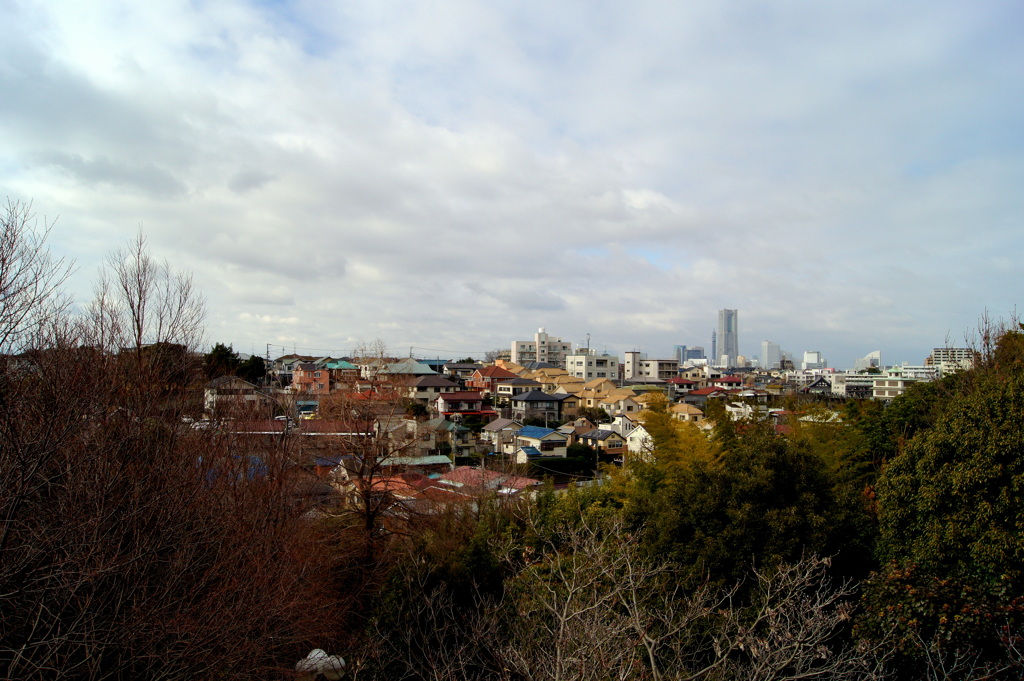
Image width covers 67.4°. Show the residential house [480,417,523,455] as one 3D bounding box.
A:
[{"bbox_3d":[-2.600,23.609,189.838,7.800,8.600,9.200,1,-2,-24],"label":"residential house"}]

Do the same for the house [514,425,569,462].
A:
[{"bbox_3d":[7.075,23.945,177.854,7.600,8.000,10.500,1,-2,-32],"label":"house"}]

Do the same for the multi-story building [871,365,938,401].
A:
[{"bbox_3d":[153.049,17.018,299.736,22.000,14.500,13.000,1,-2,-31],"label":"multi-story building"}]

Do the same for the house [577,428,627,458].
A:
[{"bbox_3d":[21.228,24.808,179.865,7.500,7.400,9.000,1,-3,-34],"label":"house"}]

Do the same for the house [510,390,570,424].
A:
[{"bbox_3d":[6.776,17.899,207.836,11.200,8.700,9.200,1,-2,-24],"label":"house"}]

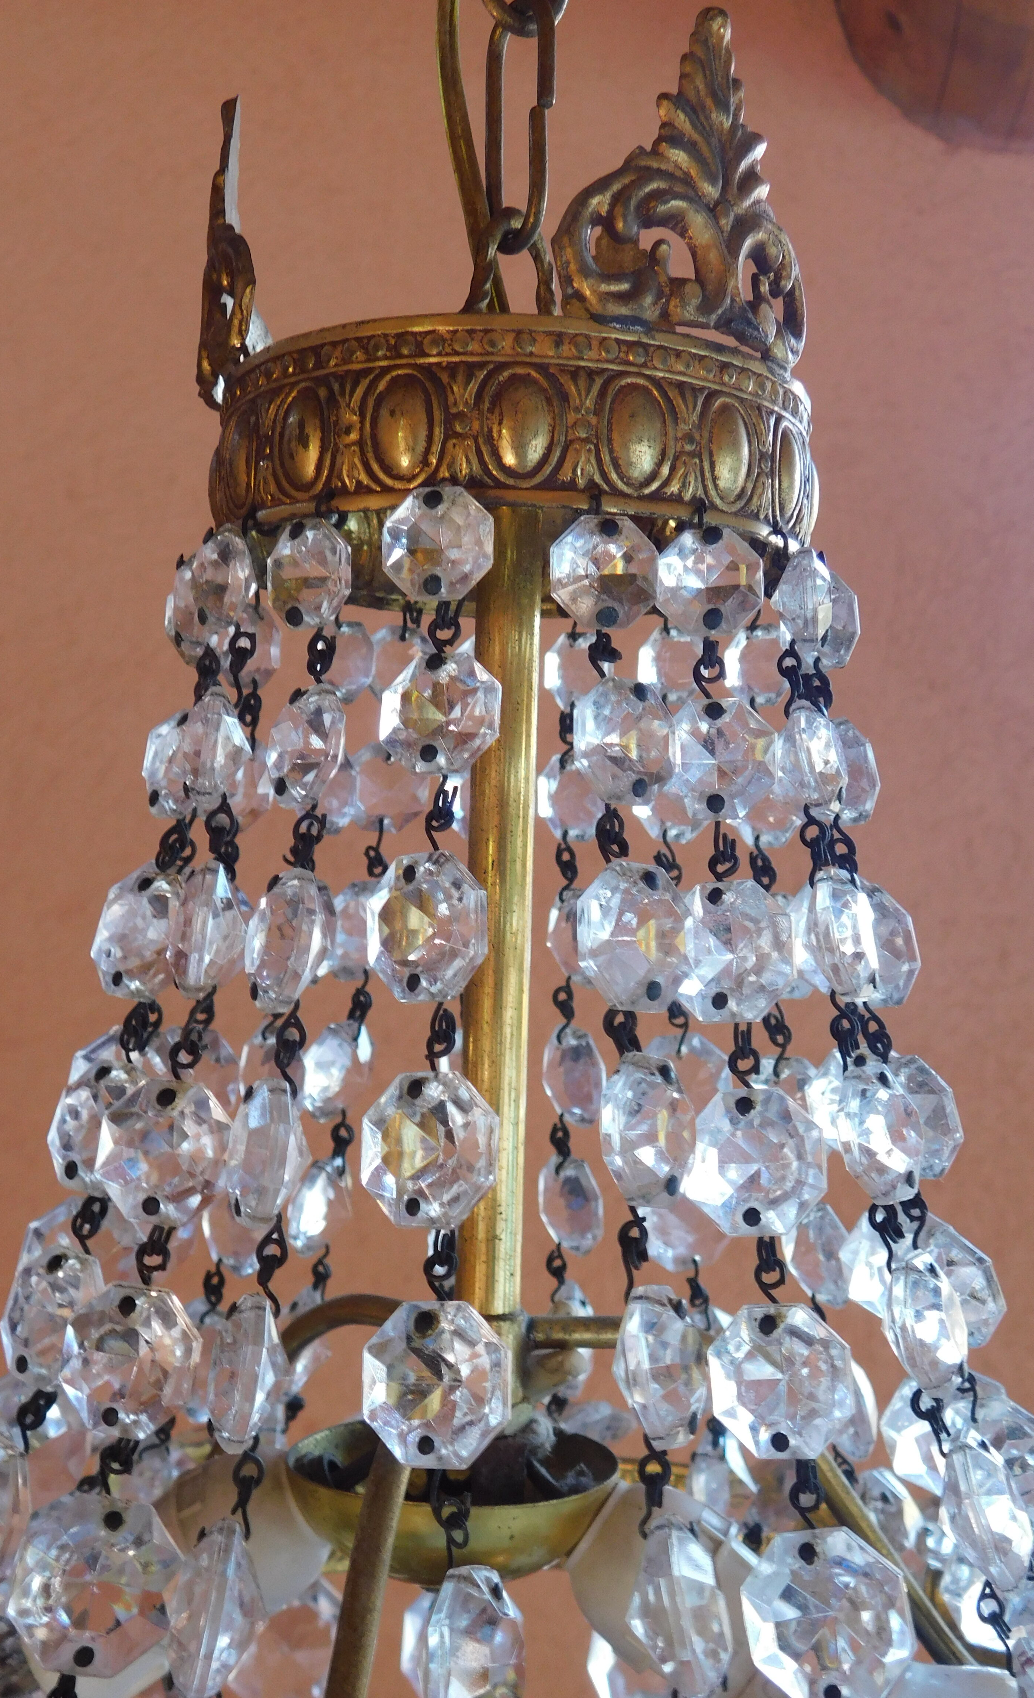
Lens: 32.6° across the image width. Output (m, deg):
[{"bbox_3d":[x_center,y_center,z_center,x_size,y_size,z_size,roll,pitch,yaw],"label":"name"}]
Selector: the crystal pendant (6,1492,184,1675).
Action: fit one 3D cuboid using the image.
[{"bbox_3d":[-0.050,0.087,0.209,0.020,0.021,0.010,14,-14,-14],"label":"crystal pendant"}]

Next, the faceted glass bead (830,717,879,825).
[{"bbox_3d":[0.046,-0.011,0.256,0.007,0.015,0.015,-4,-4,-41],"label":"faceted glass bead"}]

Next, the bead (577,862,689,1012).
[{"bbox_3d":[0.014,0.011,0.219,0.017,0.018,0.010,10,-16,-43],"label":"bead"}]

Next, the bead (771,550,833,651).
[{"bbox_3d":[0.041,-0.036,0.254,0.008,0.014,0.014,-3,-3,24],"label":"bead"}]

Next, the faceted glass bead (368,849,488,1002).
[{"bbox_3d":[-0.011,0.009,0.219,0.018,0.018,0.009,-3,-3,35],"label":"faceted glass bead"}]

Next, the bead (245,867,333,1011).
[{"bbox_3d":[-0.029,0.011,0.225,0.009,0.018,0.018,12,-5,-35],"label":"bead"}]

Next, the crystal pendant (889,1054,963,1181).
[{"bbox_3d":[0.057,0.039,0.257,0.009,0.018,0.018,-9,-4,-36],"label":"crystal pendant"}]

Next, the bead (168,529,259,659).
[{"bbox_3d":[-0.043,-0.037,0.252,0.015,0.015,0.007,11,9,34],"label":"bead"}]

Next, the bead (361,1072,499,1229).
[{"bbox_3d":[-0.010,0.036,0.212,0.019,0.019,0.009,-4,-11,29],"label":"bead"}]

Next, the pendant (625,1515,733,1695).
[{"bbox_3d":[0.018,0.086,0.199,0.011,0.020,0.020,-11,-13,3],"label":"pendant"}]

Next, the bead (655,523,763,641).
[{"bbox_3d":[0.025,-0.034,0.227,0.015,0.015,0.008,0,-5,-8],"label":"bead"}]

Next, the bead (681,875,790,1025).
[{"bbox_3d":[0.027,0.013,0.220,0.009,0.017,0.017,4,-11,-39],"label":"bead"}]

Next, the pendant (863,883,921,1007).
[{"bbox_3d":[0.052,0.014,0.256,0.009,0.017,0.017,-7,-4,-27],"label":"pendant"}]

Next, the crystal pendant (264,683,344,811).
[{"bbox_3d":[-0.027,-0.013,0.226,0.015,0.015,0.007,0,-9,44],"label":"crystal pendant"}]

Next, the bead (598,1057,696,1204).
[{"bbox_3d":[0.016,0.034,0.214,0.009,0.019,0.018,-12,-15,40],"label":"bead"}]

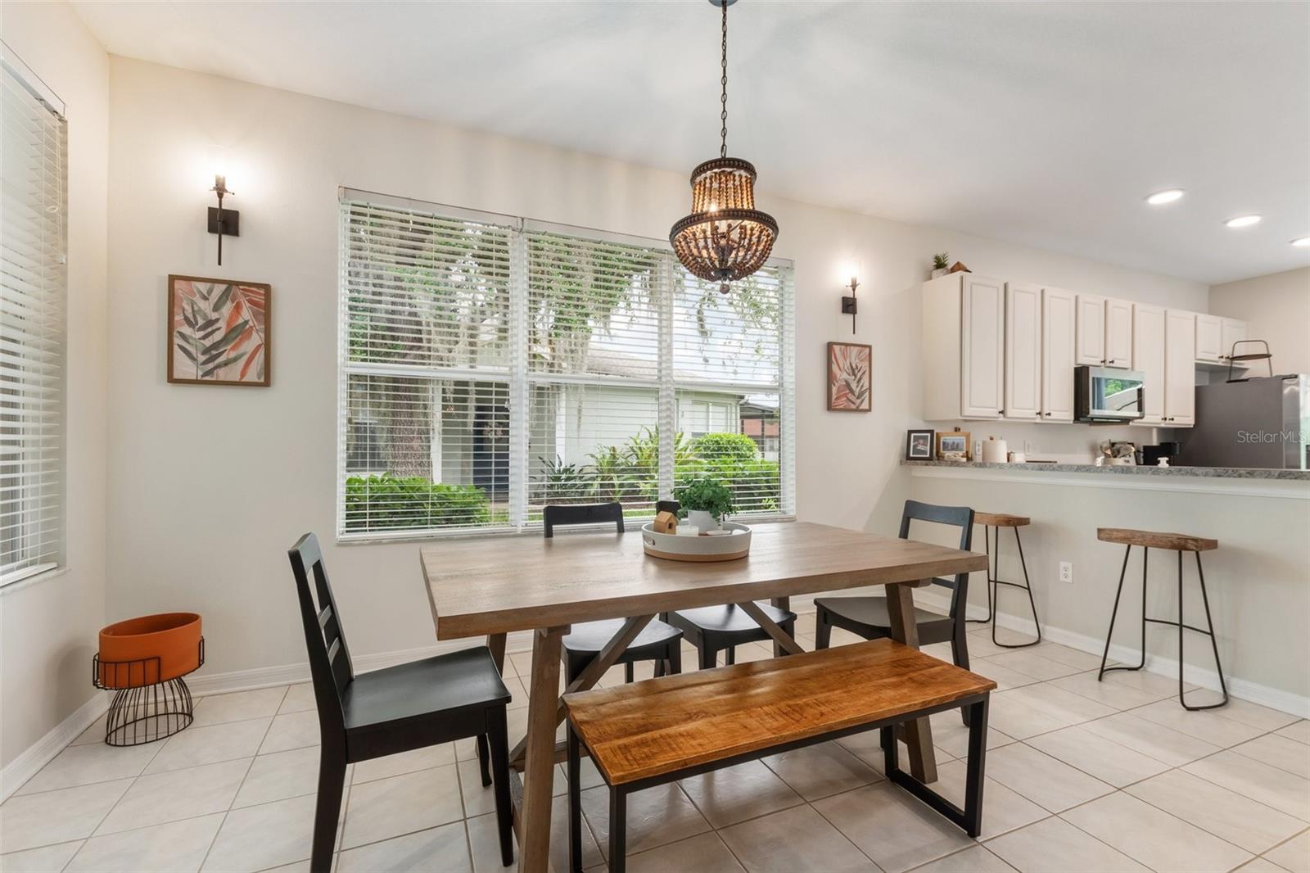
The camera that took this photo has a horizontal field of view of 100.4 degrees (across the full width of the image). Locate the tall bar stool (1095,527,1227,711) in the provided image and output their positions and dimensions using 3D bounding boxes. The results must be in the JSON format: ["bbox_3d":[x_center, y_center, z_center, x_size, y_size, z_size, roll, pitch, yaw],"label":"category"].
[{"bbox_3d":[2.365,0.821,2.579,0.355,0.730,0.400,1,-1,-24],"label":"tall bar stool"}]

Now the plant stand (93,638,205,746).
[{"bbox_3d":[-2.007,1.001,2.176,0.325,0.325,0.325,1,-1,-22],"label":"plant stand"}]

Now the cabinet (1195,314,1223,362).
[{"bbox_3d":[5.291,-0.928,5.418,0.502,0.431,0.318,0,-1,-23],"label":"cabinet"}]

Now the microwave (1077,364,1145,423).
[{"bbox_3d":[3.726,-0.339,4.681,0.777,0.429,0.422,0,-1,-23],"label":"microwave"}]

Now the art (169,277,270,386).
[{"bbox_3d":[-2.025,-0.483,2.549,0.388,0.490,0.030,0,-1,-23],"label":"art"}]

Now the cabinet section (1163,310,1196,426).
[{"bbox_3d":[4.700,-0.618,5.074,0.476,1.067,0.321,0,-1,-23],"label":"cabinet section"}]

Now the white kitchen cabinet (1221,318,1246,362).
[{"bbox_3d":[5.590,-0.929,5.483,0.497,0.407,0.319,1,-1,-22],"label":"white kitchen cabinet"}]

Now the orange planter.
[{"bbox_3d":[-2.066,0.872,2.242,0.310,0.200,0.310,0,-1,-23],"label":"orange planter"}]

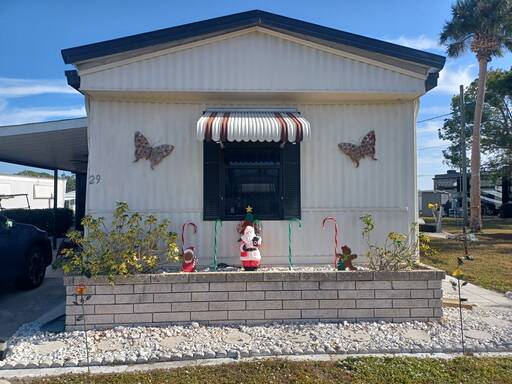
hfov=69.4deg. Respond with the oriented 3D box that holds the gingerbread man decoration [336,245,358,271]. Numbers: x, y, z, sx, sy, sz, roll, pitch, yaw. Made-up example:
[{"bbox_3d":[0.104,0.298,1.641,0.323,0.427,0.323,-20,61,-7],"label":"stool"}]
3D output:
[{"bbox_3d":[1.042,0.747,4.232,0.245,0.295,0.080,0,-3,-2],"label":"gingerbread man decoration"}]

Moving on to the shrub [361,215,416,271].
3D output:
[{"bbox_3d":[1.601,0.615,4.459,0.667,0.659,0.480,0,-3,-2],"label":"shrub"}]

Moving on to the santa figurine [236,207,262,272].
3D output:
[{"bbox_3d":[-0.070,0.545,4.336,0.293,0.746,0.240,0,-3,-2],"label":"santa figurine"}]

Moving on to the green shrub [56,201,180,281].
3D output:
[{"bbox_3d":[-1.548,0.567,4.194,1.320,0.868,0.700,0,-3,-2],"label":"green shrub"}]

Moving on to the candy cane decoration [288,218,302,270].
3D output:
[{"bbox_3d":[0.463,0.615,4.333,0.153,0.605,0.035,0,-3,-2],"label":"candy cane decoration"}]

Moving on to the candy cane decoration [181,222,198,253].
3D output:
[{"bbox_3d":[-0.778,0.634,4.342,0.181,0.536,0.035,0,-3,-2],"label":"candy cane decoration"}]

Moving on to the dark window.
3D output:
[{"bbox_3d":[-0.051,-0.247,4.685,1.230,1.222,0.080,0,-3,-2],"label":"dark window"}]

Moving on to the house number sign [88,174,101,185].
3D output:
[{"bbox_3d":[-2.015,-0.153,4.620,0.141,0.119,0.020,0,-3,-2],"label":"house number sign"}]

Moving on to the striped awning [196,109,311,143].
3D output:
[{"bbox_3d":[-0.034,-0.807,4.389,1.220,0.584,0.720,0,-3,-2],"label":"striped awning"}]

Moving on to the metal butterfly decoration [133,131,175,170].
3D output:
[{"bbox_3d":[-1.330,-0.504,4.649,0.510,0.390,0.050,21,-4,-1],"label":"metal butterfly decoration"}]

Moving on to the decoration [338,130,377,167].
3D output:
[{"bbox_3d":[1.345,-0.539,4.760,0.485,0.380,0.050,-21,-2,-3],"label":"decoration"}]

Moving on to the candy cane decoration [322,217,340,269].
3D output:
[{"bbox_3d":[0.898,0.605,4.411,0.199,0.622,0.035,0,-3,-2],"label":"candy cane decoration"}]

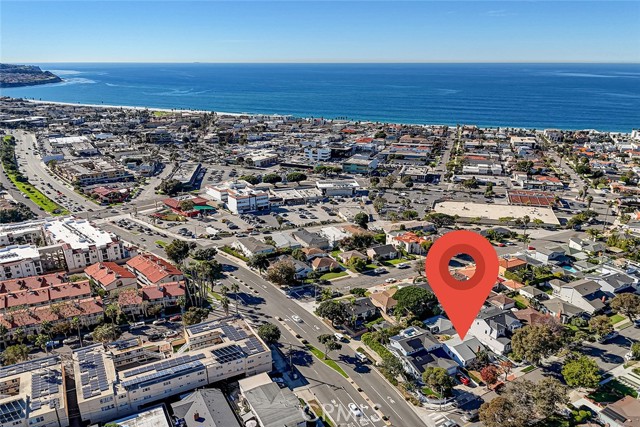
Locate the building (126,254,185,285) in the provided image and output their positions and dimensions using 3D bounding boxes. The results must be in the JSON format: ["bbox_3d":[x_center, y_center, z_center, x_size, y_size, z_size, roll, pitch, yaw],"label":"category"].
[{"bbox_3d":[-68.400,24.390,192.160,11.900,8.800,27.500,-16,24,-40],"label":"building"}]

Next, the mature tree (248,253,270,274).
[{"bbox_3d":[-25.400,21.300,192.000,9.600,9.200,9.300,0,18,0],"label":"mature tree"}]

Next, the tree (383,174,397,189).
[{"bbox_3d":[50.200,-22.900,334.500,9.800,9.700,9.500,0,18,0],"label":"tree"}]

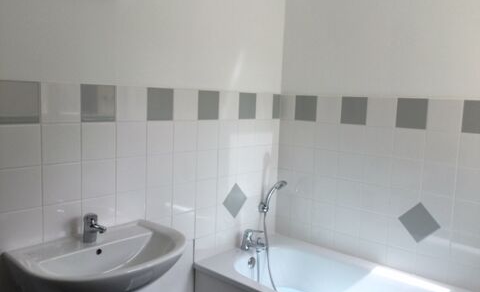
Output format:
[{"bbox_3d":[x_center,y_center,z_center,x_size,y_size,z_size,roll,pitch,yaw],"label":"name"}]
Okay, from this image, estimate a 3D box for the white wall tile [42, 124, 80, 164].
[{"bbox_3d":[-0.681,-0.011,1.645,0.010,0.151,0.151,8,9,42],"label":"white wall tile"}]

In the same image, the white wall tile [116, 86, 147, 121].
[{"bbox_3d":[-0.461,-0.178,1.819,0.010,0.142,0.150,8,8,41],"label":"white wall tile"}]

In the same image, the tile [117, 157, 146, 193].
[{"bbox_3d":[-0.480,0.122,1.884,0.010,0.149,0.149,7,8,41],"label":"tile"}]

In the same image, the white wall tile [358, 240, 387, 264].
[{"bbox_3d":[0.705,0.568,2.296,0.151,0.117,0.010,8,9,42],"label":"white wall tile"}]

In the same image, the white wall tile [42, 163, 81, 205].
[{"bbox_3d":[-0.680,0.139,1.647,0.010,0.150,0.150,7,8,41],"label":"white wall tile"}]

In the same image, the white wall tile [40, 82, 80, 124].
[{"bbox_3d":[-0.664,-0.159,1.602,0.010,0.149,0.150,7,8,41],"label":"white wall tile"}]

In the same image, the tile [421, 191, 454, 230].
[{"bbox_3d":[0.936,0.307,2.051,0.150,0.150,0.010,7,8,41],"label":"tile"}]

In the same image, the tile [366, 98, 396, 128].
[{"bbox_3d":[0.730,-0.175,2.212,0.151,0.151,0.010,8,9,42],"label":"tile"}]

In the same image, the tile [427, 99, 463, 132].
[{"bbox_3d":[0.954,-0.144,2.005,0.150,0.142,0.010,8,8,41],"label":"tile"}]

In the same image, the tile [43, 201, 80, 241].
[{"bbox_3d":[-0.686,0.290,1.663,0.010,0.150,0.150,7,8,41],"label":"tile"}]

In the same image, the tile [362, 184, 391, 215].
[{"bbox_3d":[0.710,0.275,2.242,0.150,0.149,0.010,7,8,41],"label":"tile"}]

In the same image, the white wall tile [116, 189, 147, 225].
[{"bbox_3d":[-0.485,0.273,1.900,0.010,0.149,0.149,7,8,41],"label":"white wall tile"}]

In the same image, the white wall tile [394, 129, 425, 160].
[{"bbox_3d":[0.839,-0.010,2.131,0.149,0.149,0.010,7,8,41],"label":"white wall tile"}]

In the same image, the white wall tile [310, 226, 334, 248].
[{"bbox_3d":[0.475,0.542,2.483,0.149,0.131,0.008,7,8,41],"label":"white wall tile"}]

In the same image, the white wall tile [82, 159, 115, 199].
[{"bbox_3d":[-0.579,0.130,1.760,0.010,0.150,0.150,7,8,41],"label":"white wall tile"}]

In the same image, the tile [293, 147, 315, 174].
[{"bbox_3d":[0.373,0.078,2.535,0.150,0.150,0.010,8,8,41],"label":"tile"}]

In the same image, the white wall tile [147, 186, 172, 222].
[{"bbox_3d":[-0.377,0.262,1.984,0.010,0.150,0.150,8,8,41],"label":"white wall tile"}]

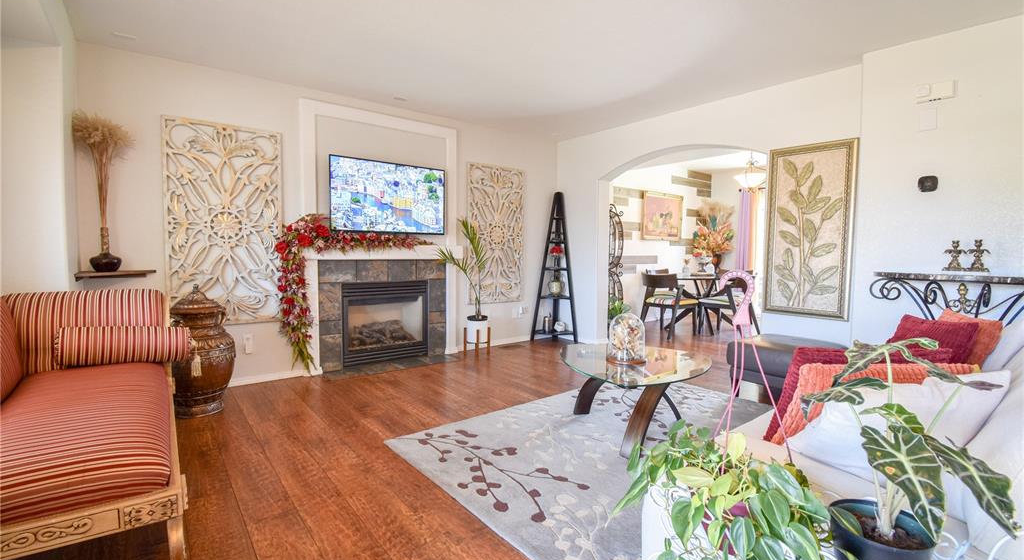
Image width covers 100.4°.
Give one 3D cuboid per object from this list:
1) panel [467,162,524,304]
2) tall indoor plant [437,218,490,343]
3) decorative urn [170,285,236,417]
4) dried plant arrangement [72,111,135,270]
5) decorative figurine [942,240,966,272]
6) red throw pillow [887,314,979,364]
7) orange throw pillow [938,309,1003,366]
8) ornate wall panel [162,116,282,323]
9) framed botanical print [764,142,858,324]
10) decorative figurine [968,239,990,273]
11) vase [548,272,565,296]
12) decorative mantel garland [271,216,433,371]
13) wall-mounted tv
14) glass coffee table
[{"bbox_3d":[-0.173,-0.501,4.814,0.751,1.514,0.035,-2,4,-37],"label":"panel"},{"bbox_3d":[-0.520,0.026,4.480,0.530,1.330,0.420,0,4,0],"label":"tall indoor plant"},{"bbox_3d":[-2.090,0.454,2.814,0.409,0.836,0.409,-2,4,-37],"label":"decorative urn"},{"bbox_3d":[-2.661,-0.573,2.778,0.320,1.036,0.310,-2,4,-37],"label":"dried plant arrangement"},{"bbox_3d":[2.693,-0.149,2.596,0.090,0.192,0.110,-2,4,-41],"label":"decorative figurine"},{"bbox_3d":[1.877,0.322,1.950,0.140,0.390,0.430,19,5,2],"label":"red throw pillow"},{"bbox_3d":[2.141,0.339,2.050,0.140,0.410,0.420,21,6,6],"label":"orange throw pillow"},{"bbox_3d":[-2.195,-0.419,3.293,0.740,1.521,0.035,-2,4,-37],"label":"ornate wall panel"},{"bbox_3d":[2.342,-0.380,3.376,0.050,1.360,0.580,-3,5,-42],"label":"framed botanical print"},{"bbox_3d":[2.708,-0.139,2.467,0.080,0.190,0.090,-3,5,-42],"label":"decorative figurine"},{"bbox_3d":[0.548,0.043,5.250,0.190,0.290,0.160,1,4,6],"label":"vase"},{"bbox_3d":[-1.340,0.089,3.825,1.382,1.309,0.240,-2,4,-37],"label":"decorative mantel garland"},{"bbox_3d":[-1.130,-0.766,4.022,1.100,0.650,0.060,-2,4,-36],"label":"wall-mounted tv"},{"bbox_3d":[0.753,0.689,2.553,0.940,0.424,0.940,-2,4,-37],"label":"glass coffee table"}]

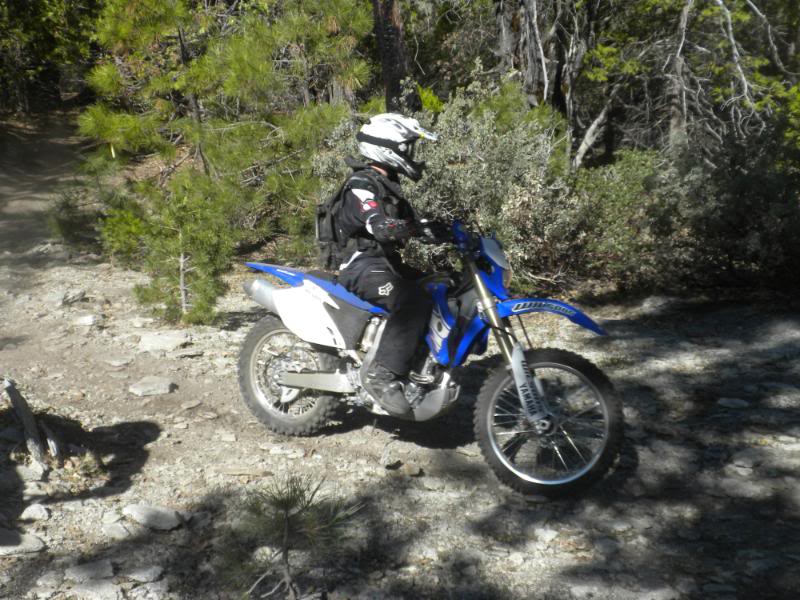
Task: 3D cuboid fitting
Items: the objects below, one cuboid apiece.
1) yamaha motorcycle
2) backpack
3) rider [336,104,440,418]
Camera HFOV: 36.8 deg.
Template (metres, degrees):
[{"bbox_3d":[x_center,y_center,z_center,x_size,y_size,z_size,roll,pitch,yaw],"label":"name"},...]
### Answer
[{"bbox_3d":[0.041,0.188,5.782,2.140,1.260,0.820,8,12,31],"label":"yamaha motorcycle"},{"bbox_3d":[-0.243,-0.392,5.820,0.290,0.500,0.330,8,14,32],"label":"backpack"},{"bbox_3d":[0.040,-0.178,5.722,0.740,1.400,0.660,6,11,32],"label":"rider"}]

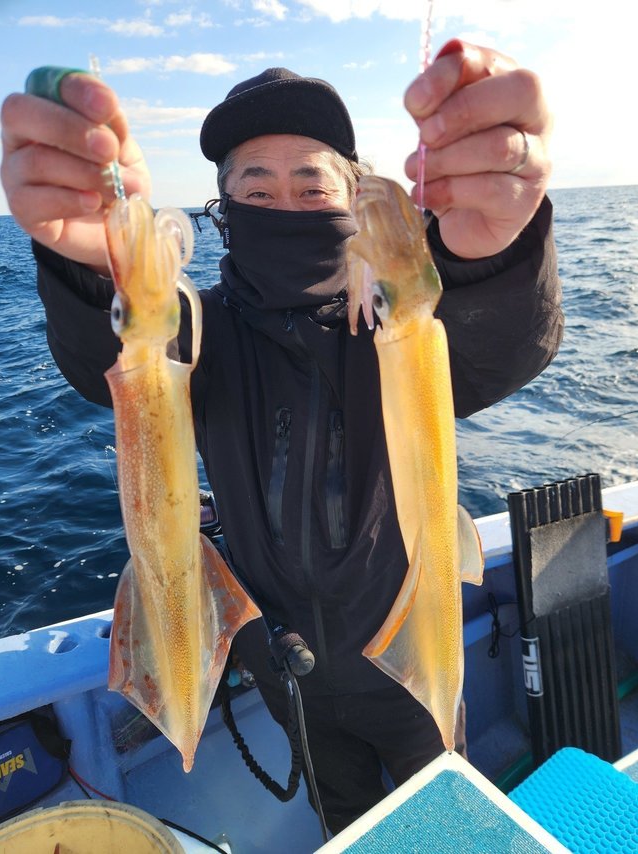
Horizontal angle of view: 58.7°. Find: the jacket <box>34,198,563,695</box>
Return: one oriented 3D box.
[{"bbox_3d":[-0.012,0.138,0.780,0.530,0.810,0.550,-2,22,1],"label":"jacket"}]

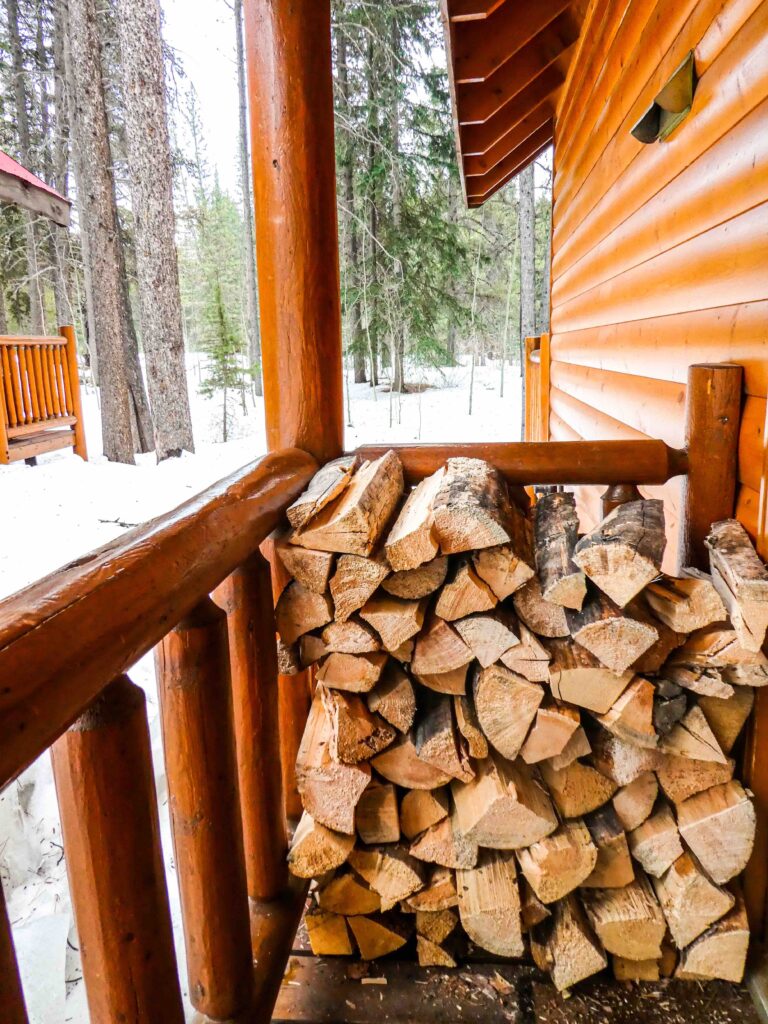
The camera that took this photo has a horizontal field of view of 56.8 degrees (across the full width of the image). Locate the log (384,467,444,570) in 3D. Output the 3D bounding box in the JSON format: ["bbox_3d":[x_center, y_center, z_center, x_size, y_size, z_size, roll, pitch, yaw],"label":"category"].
[{"bbox_3d":[0.089,-0.005,1.369,0.089,0.096,0.420,1,16,11],"label":"log"}]

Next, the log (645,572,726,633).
[{"bbox_3d":[0.517,0.106,1.350,0.089,0.089,0.420,0,13,3],"label":"log"}]

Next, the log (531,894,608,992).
[{"bbox_3d":[0.351,0.689,1.385,0.099,0.167,0.410,0,13,8],"label":"log"}]

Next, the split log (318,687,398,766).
[{"bbox_3d":[-0.021,0.329,1.402,0.108,0.138,0.380,-1,13,3],"label":"split log"}]

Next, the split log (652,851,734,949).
[{"bbox_3d":[0.546,0.618,1.382,0.119,0.164,0.400,0,13,7],"label":"split log"}]

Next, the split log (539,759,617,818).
[{"bbox_3d":[0.374,0.448,1.468,0.130,0.116,0.420,0,13,7],"label":"split log"}]

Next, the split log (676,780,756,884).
[{"bbox_3d":[0.548,0.477,1.303,0.119,0.154,0.390,0,13,7],"label":"split log"}]

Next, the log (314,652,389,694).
[{"bbox_3d":[-0.034,0.231,1.392,0.118,0.074,0.380,0,13,7],"label":"log"}]

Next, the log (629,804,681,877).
[{"bbox_3d":[0.468,0.506,1.345,0.083,0.092,0.410,0,13,8],"label":"log"}]

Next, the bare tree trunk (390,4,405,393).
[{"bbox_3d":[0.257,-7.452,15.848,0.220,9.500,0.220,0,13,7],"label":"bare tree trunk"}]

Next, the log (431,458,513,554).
[{"bbox_3d":[0.162,-0.022,1.286,0.122,0.090,0.410,0,13,8],"label":"log"}]

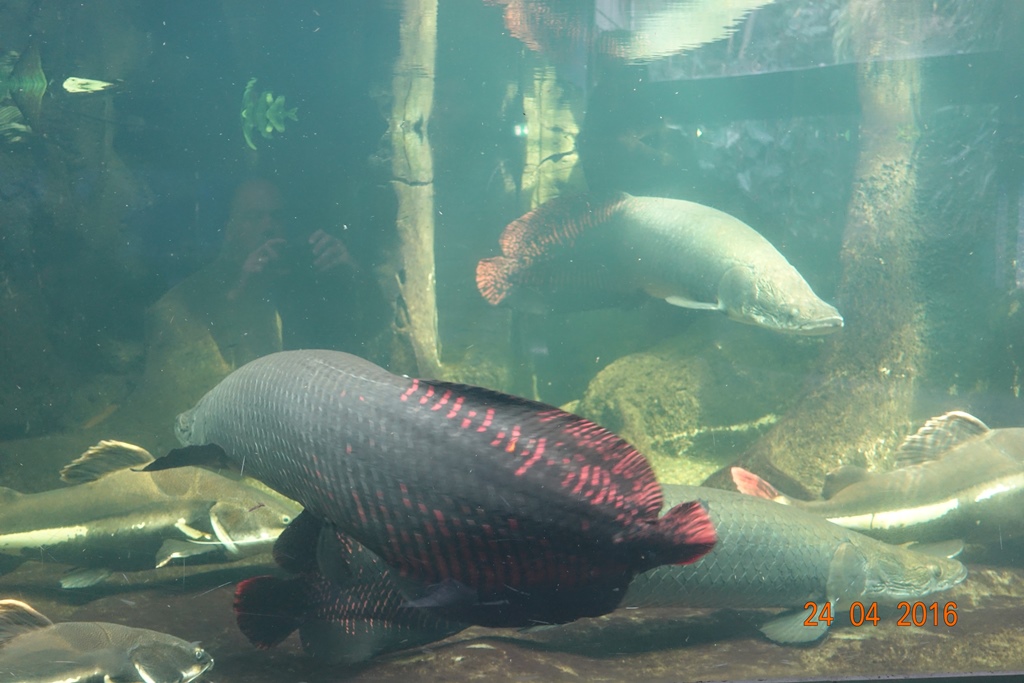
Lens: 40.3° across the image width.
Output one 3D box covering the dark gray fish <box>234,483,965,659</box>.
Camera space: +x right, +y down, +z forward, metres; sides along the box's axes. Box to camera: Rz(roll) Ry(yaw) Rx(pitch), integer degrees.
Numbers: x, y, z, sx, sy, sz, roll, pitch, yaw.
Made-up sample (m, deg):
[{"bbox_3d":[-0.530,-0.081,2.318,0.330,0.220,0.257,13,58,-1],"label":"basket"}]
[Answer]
[{"bbox_3d":[0.185,0.460,2.880,1.480,0.310,0.280,-2,4,-8],"label":"dark gray fish"}]

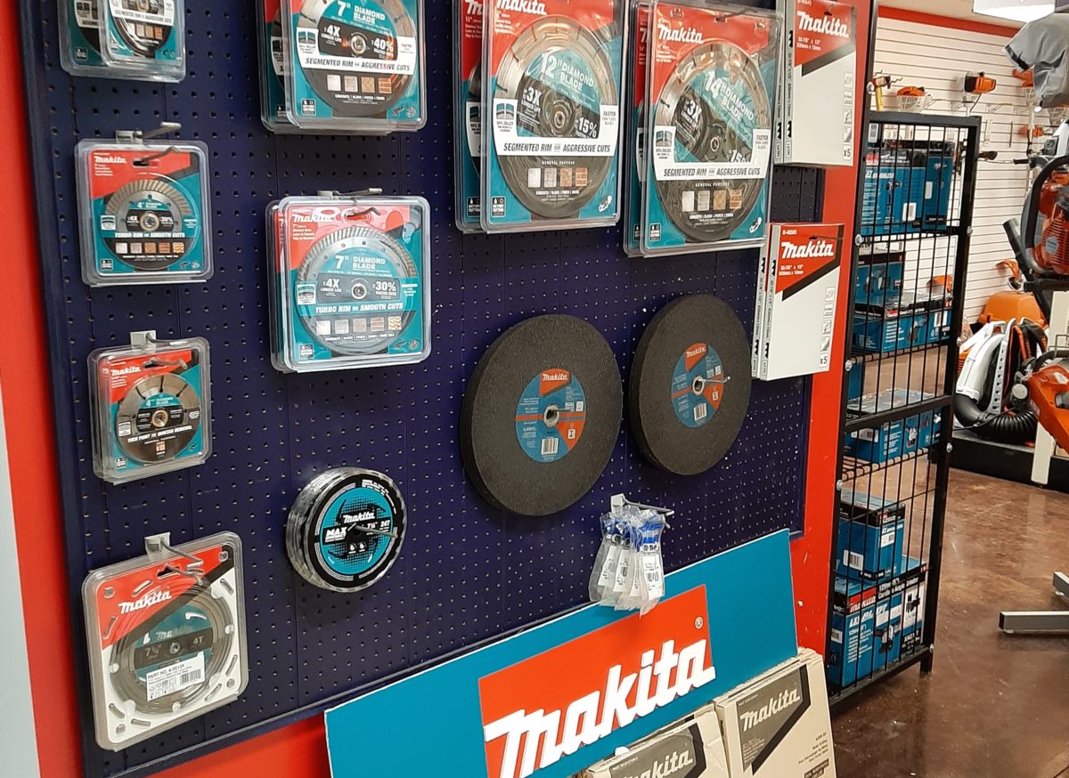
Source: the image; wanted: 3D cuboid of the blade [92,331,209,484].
[{"bbox_3d":[-0.496,0.024,1.393,0.040,0.170,0.147,11,15,40],"label":"blade"}]

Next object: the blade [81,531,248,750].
[{"bbox_3d":[-0.501,0.345,1.476,0.217,0.261,0.028,-13,23,-42],"label":"blade"}]

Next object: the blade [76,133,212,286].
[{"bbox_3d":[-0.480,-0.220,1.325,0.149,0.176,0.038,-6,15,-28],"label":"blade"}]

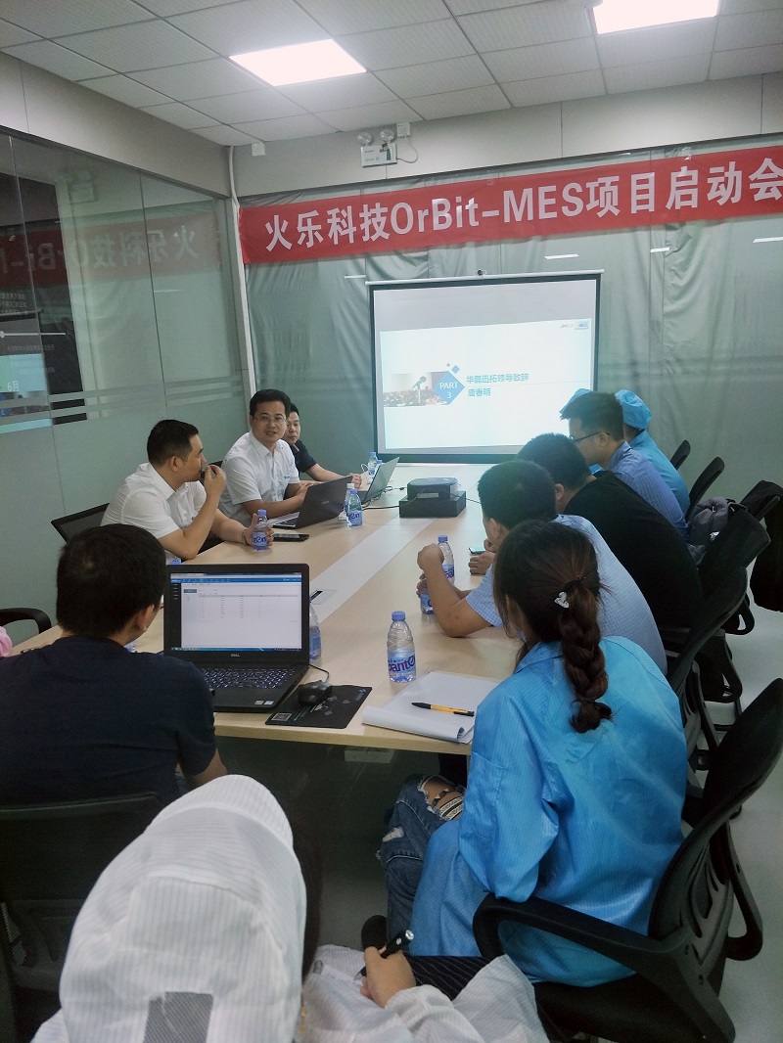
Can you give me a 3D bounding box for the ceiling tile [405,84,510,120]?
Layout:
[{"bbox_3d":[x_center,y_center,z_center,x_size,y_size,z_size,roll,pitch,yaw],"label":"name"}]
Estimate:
[{"bbox_3d":[0.427,-2.753,4.747,0.610,0.020,0.560,2,15,18],"label":"ceiling tile"}]

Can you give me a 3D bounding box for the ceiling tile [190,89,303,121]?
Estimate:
[{"bbox_3d":[-0.899,-2.633,4.600,0.600,0.020,0.585,3,16,18],"label":"ceiling tile"}]

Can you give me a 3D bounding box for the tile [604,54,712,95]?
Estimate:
[{"bbox_3d":[1.591,-2.696,4.375,0.600,0.020,0.585,3,16,18],"label":"tile"}]

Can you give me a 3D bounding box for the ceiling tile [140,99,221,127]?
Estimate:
[{"bbox_3d":[-1.361,-2.684,4.781,0.330,0.015,0.580,3,15,19],"label":"ceiling tile"}]

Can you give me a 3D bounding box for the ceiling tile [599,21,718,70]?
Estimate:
[{"bbox_3d":[1.420,-2.542,3.859,0.600,0.020,0.585,3,16,18],"label":"ceiling tile"}]

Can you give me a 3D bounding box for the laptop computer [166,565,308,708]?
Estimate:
[{"bbox_3d":[-0.425,0.267,1.780,0.385,0.231,0.326,1,15,13],"label":"laptop computer"}]

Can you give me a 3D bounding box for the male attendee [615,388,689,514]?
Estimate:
[{"bbox_3d":[0.947,0.022,3.284,0.700,1.260,0.500,8,17,33],"label":"male attendee"}]

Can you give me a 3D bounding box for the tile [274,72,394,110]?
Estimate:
[{"bbox_3d":[-0.327,-2.643,4.450,0.610,0.020,0.562,2,15,18],"label":"tile"}]

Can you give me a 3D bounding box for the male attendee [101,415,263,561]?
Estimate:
[{"bbox_3d":[-0.853,0.193,3.113,0.750,1.280,0.550,1,15,13],"label":"male attendee"}]

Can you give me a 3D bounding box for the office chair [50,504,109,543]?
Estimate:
[{"bbox_3d":[-0.935,0.374,3.064,0.600,0.920,0.600,2,15,18],"label":"office chair"}]

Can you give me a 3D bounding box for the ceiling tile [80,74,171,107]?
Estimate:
[{"bbox_3d":[-1.519,-2.494,4.216,0.320,0.020,0.585,3,16,18],"label":"ceiling tile"}]

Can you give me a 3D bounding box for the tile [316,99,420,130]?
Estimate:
[{"bbox_3d":[-0.160,-2.778,4.940,0.610,0.020,0.560,2,15,18],"label":"tile"}]

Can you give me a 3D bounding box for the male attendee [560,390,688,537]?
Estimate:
[{"bbox_3d":[0.783,0.139,2.826,0.700,1.270,0.520,8,18,35],"label":"male attendee"}]

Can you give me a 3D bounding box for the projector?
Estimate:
[{"bbox_3d":[0.189,-0.130,3.421,0.270,0.170,0.220,1,15,12],"label":"projector"}]

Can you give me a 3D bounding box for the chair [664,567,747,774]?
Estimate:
[{"bbox_3d":[0.658,0.563,2.071,0.600,0.920,0.600,2,15,18],"label":"chair"}]

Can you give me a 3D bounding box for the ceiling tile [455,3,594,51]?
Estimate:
[{"bbox_3d":[0.668,-2.431,3.536,0.600,0.015,0.570,3,15,19],"label":"ceiling tile"}]

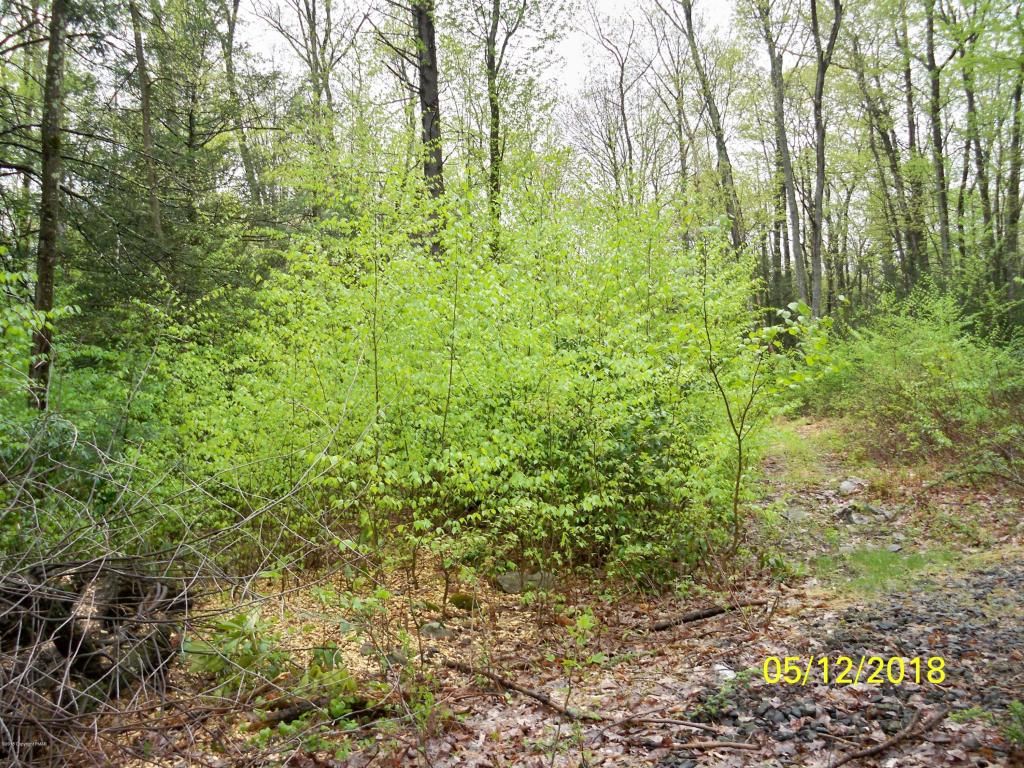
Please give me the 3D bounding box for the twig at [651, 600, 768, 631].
[{"bbox_3d":[1.298,1.497,6.718,1.047,0.055,0.080,-1,-1,-35],"label":"twig"}]

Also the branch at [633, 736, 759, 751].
[{"bbox_3d":[0.762,1.500,4.314,0.509,0.035,0.055,-1,0,9],"label":"branch"}]

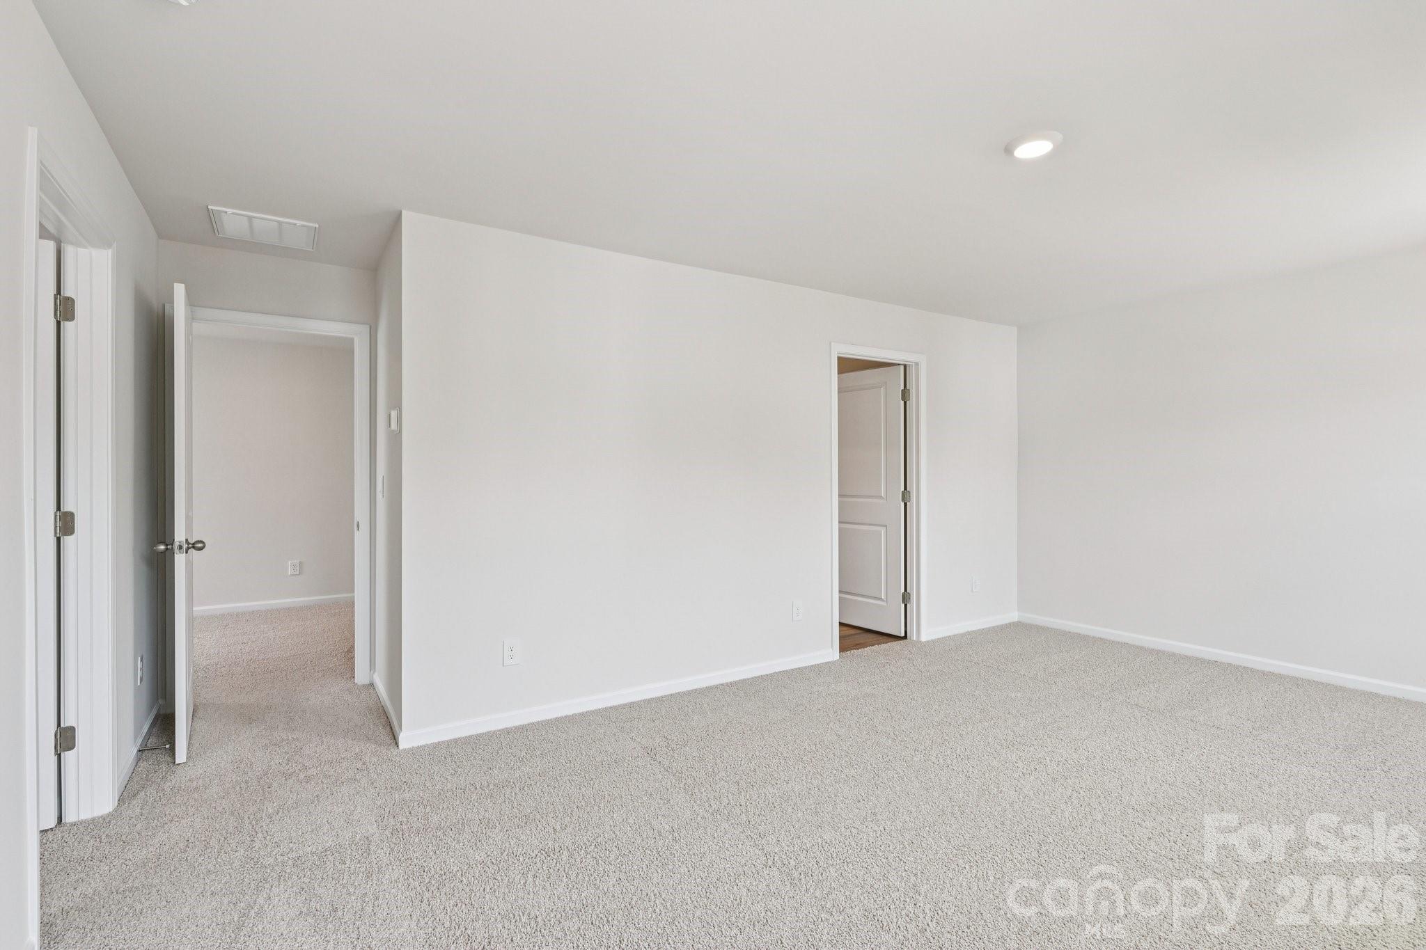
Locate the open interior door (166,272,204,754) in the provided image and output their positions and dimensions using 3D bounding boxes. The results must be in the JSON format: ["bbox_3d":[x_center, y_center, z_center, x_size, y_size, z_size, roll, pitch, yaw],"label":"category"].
[{"bbox_3d":[-2.490,0.203,3.170,0.036,2.030,0.813,0,0,-36],"label":"open interior door"}]

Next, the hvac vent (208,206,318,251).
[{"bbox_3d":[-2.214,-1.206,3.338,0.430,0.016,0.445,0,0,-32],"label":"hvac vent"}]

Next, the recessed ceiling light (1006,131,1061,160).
[{"bbox_3d":[1.183,-1.211,2.486,0.194,0.025,0.194,0,0,0],"label":"recessed ceiling light"}]

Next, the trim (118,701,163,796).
[{"bbox_3d":[-2.566,1.196,3.027,0.016,0.082,1.023,0,0,-32],"label":"trim"}]

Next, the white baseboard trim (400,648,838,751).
[{"bbox_3d":[-0.309,1.201,3.770,2.632,0.082,0.016,0,0,-32],"label":"white baseboard trim"}]

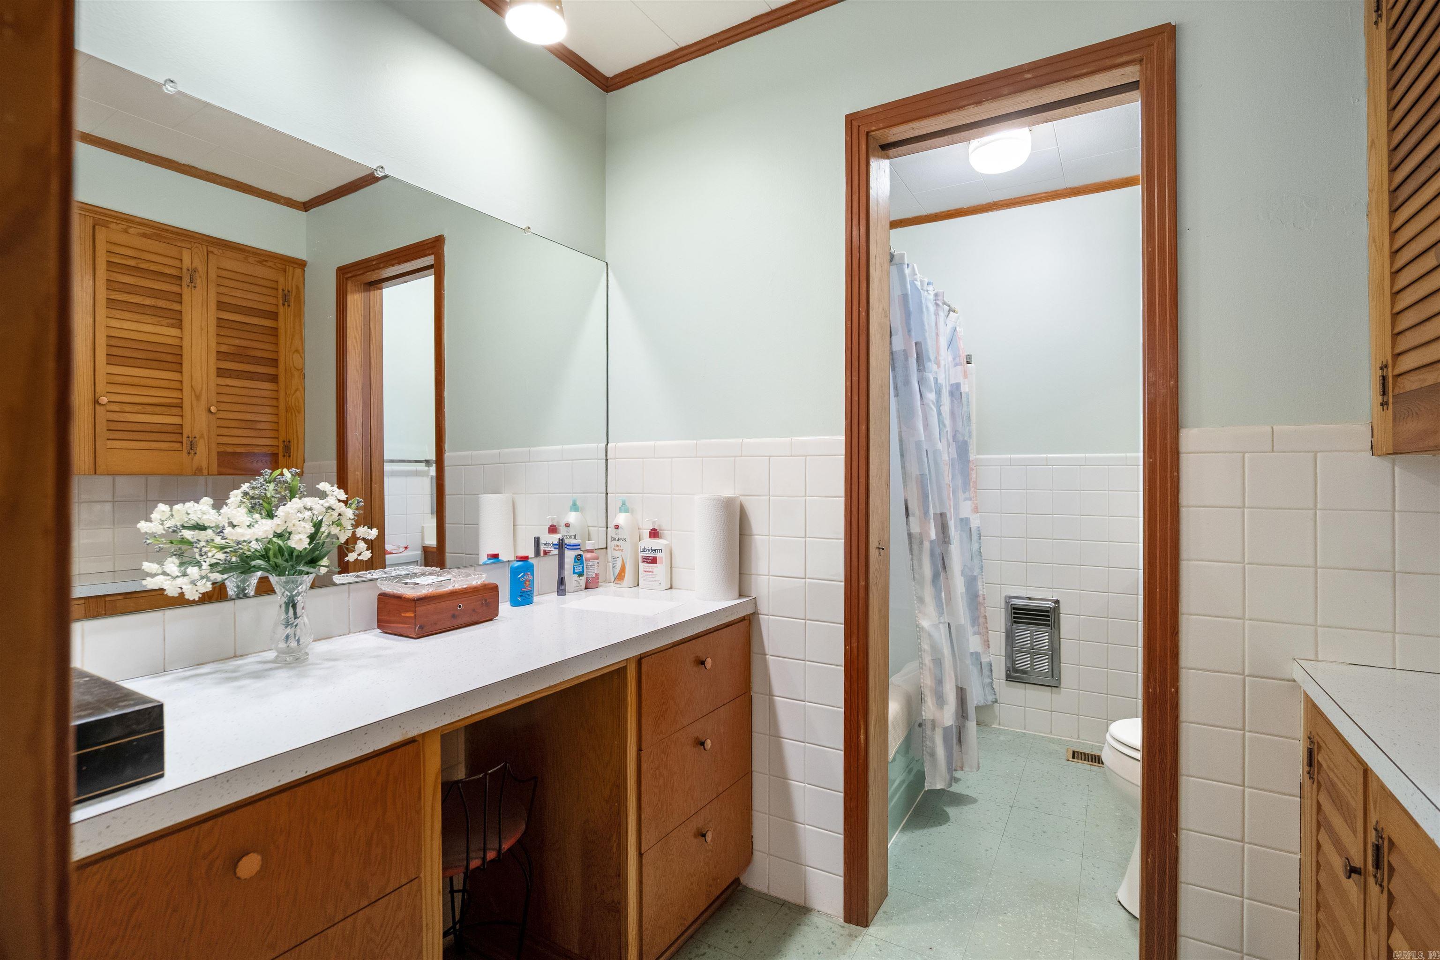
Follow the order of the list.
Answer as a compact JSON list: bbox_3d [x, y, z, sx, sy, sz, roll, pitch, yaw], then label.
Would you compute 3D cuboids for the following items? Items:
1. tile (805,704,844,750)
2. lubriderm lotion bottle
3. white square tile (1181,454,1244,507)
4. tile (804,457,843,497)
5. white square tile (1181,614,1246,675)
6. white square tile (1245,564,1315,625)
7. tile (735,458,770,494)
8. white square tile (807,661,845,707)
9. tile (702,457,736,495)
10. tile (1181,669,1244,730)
[{"bbox_3d":[0.281,0.653,1.700,0.106,0.108,0.010,0,0,29],"label":"tile"},{"bbox_3d":[-0.199,0.228,1.959,0.086,0.214,0.046,0,0,29],"label":"lubriderm lotion bottle"},{"bbox_3d":[0.999,0.002,1.302,0.106,0.108,0.010,0,0,29],"label":"white square tile"},{"bbox_3d":[0.282,-0.009,1.702,0.106,0.108,0.010,0,0,29],"label":"tile"},{"bbox_3d":[0.998,0.334,1.301,0.106,0.108,0.010,0,0,29],"label":"white square tile"},{"bbox_3d":[1.092,0.224,1.249,0.106,0.108,0.010,0,0,29],"label":"white square tile"},{"bbox_3d":[0.094,-0.010,1.815,0.108,0.108,0.009,1,1,30],"label":"tile"},{"bbox_3d":[0.285,0.551,1.723,0.108,0.110,0.009,0,0,29],"label":"white square tile"},{"bbox_3d":[0.000,-0.010,1.883,0.107,0.110,0.010,0,0,29],"label":"tile"},{"bbox_3d":[0.998,0.444,1.301,0.106,0.108,0.010,0,0,29],"label":"tile"}]

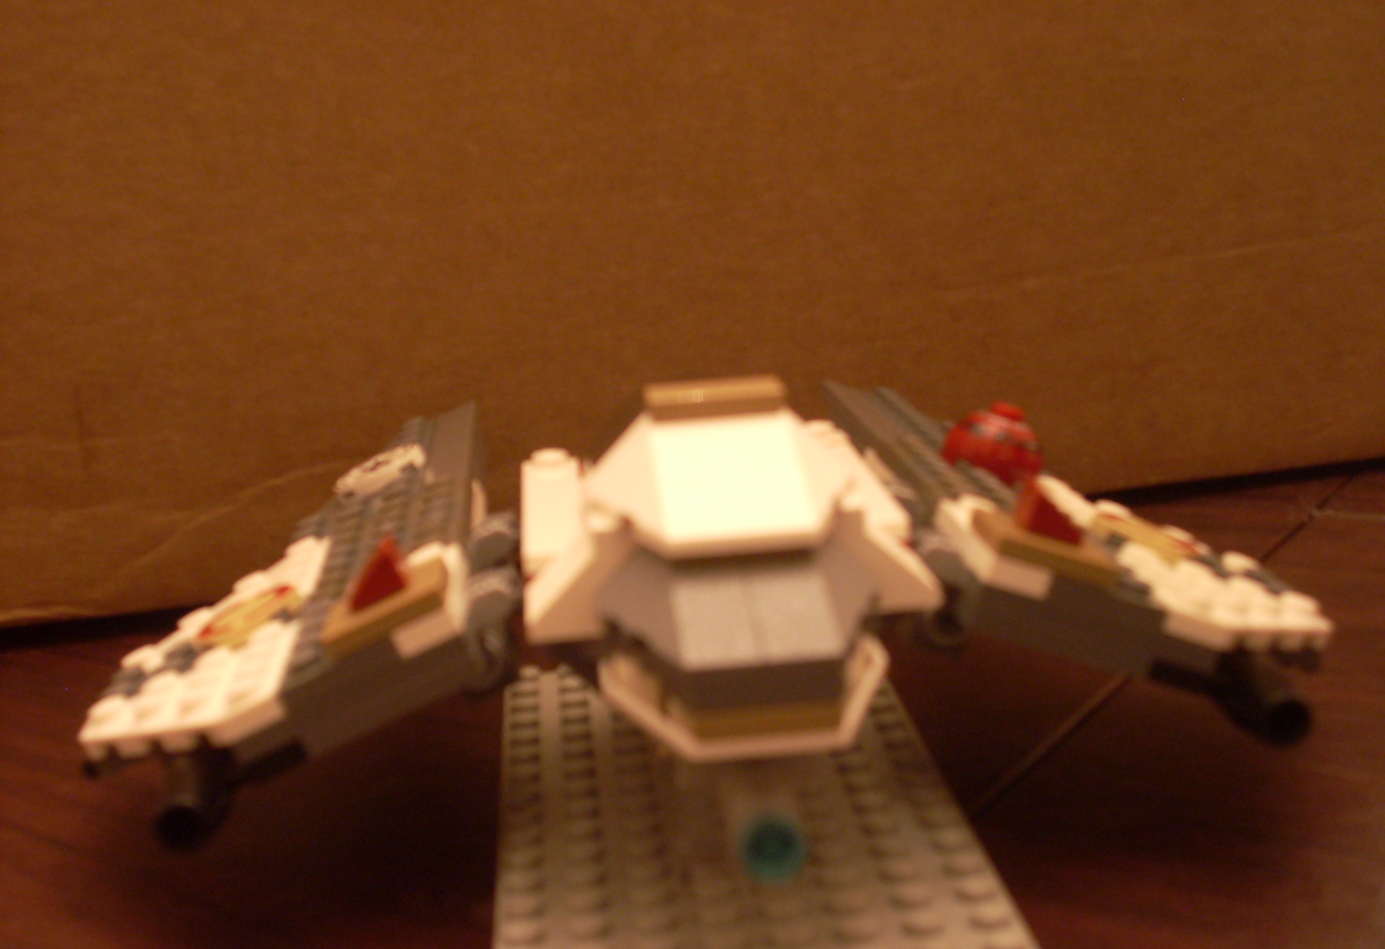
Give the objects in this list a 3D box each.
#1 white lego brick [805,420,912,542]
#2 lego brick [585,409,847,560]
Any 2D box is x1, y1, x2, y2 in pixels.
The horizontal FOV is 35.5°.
[{"bbox_3d":[0.021,0.001,0.292,0.008,0.005,0.053,-5,13,-3],"label":"white lego brick"},{"bbox_3d":[0.004,0.000,0.240,0.032,0.010,0.032,-5,13,-3],"label":"lego brick"}]

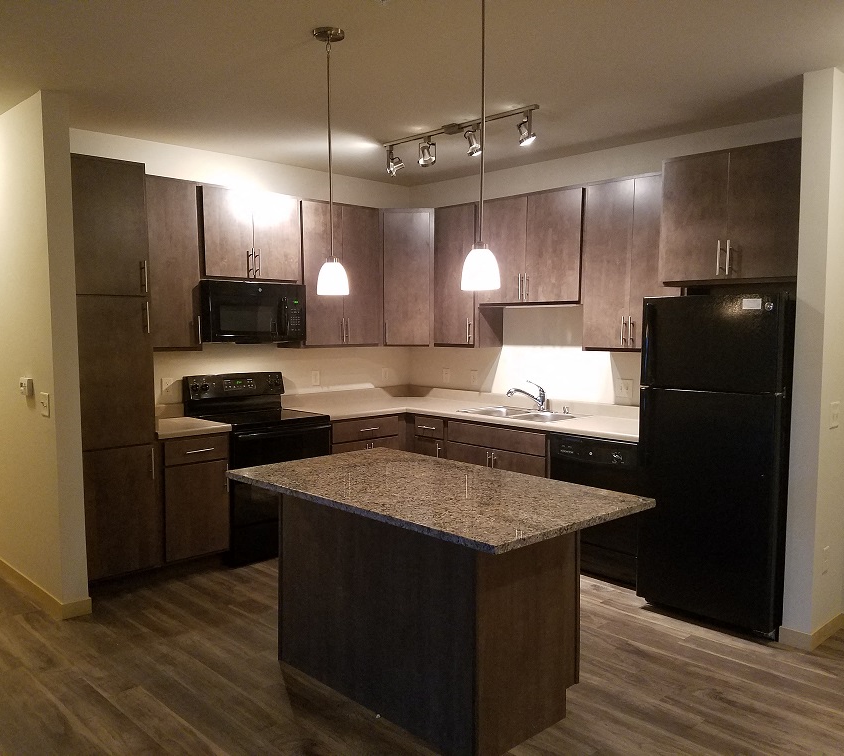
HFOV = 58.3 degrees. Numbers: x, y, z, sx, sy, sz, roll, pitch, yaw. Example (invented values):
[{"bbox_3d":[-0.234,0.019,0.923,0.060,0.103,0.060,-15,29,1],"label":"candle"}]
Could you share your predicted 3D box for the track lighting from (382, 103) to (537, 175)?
[{"bbox_3d":[0.193,-1.405,4.542,0.130,0.225,1.260,-4,6,-44],"label":"track lighting"}]

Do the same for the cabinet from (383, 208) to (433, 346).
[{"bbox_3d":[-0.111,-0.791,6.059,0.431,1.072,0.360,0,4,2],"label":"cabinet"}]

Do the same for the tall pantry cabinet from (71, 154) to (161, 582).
[{"bbox_3d":[-1.948,-0.031,4.502,0.470,2.413,0.630,-4,6,-44],"label":"tall pantry cabinet"}]

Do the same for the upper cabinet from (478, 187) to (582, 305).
[{"bbox_3d":[0.843,-0.892,5.324,0.322,0.775,0.920,-4,5,-43],"label":"upper cabinet"}]

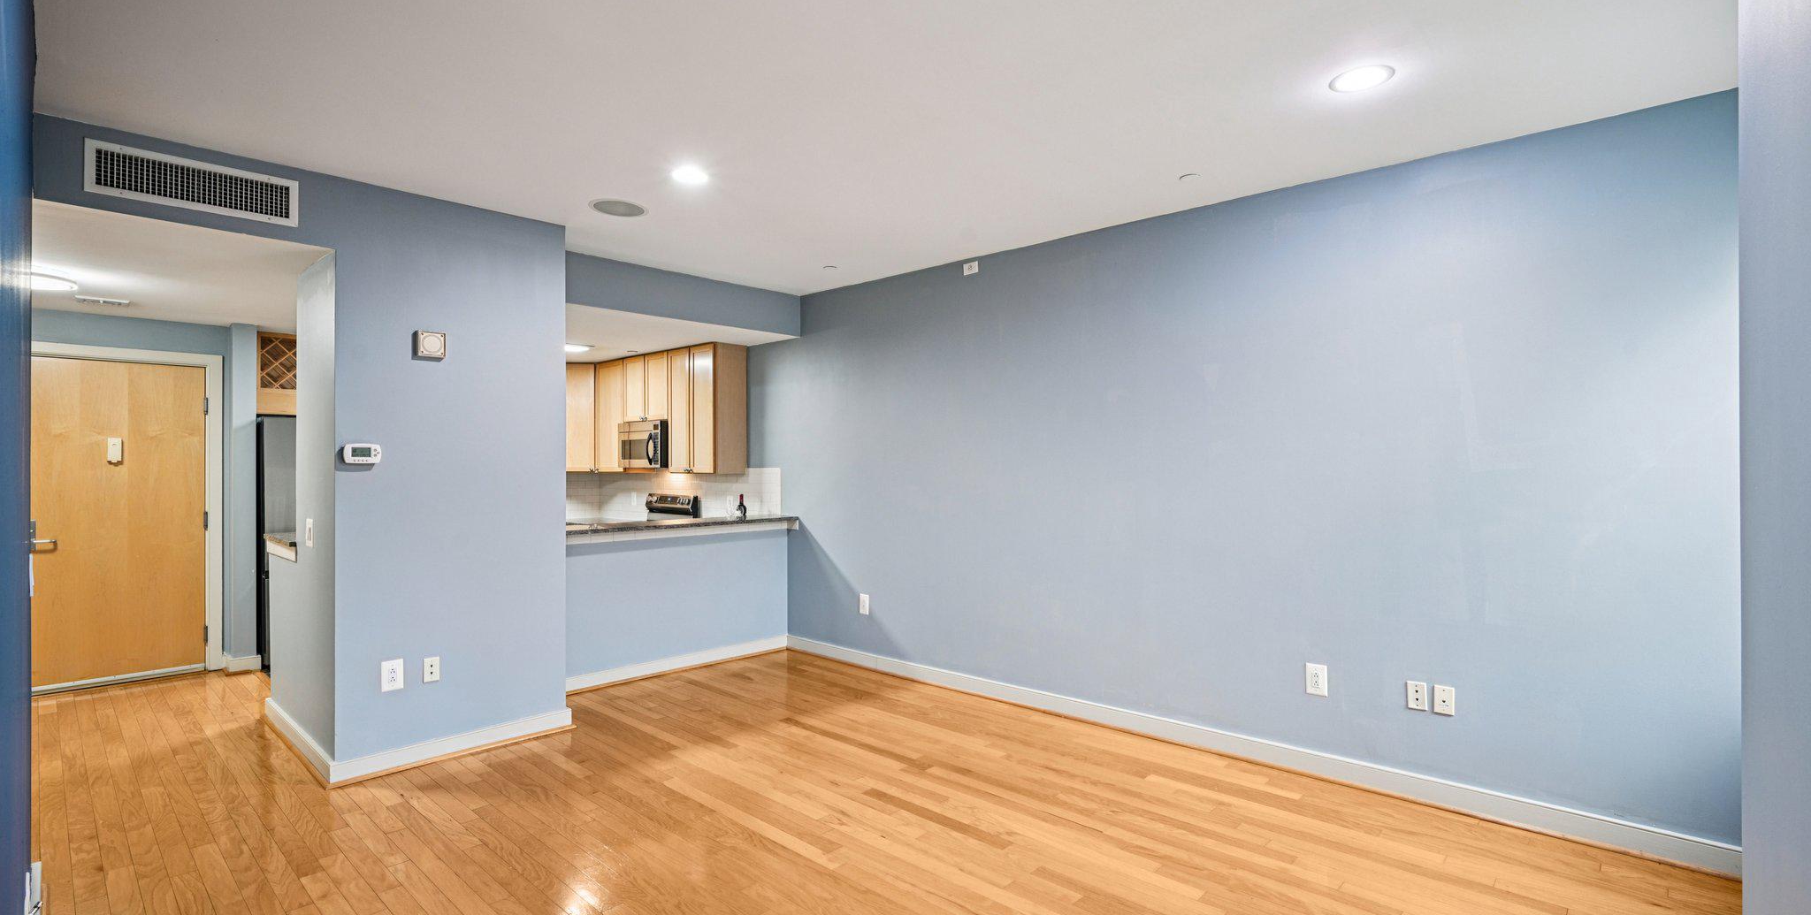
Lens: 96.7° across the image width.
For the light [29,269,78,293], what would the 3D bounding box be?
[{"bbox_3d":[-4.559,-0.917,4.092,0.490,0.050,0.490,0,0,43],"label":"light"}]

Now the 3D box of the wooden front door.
[{"bbox_3d":[-5.242,0.427,5.326,0.060,2.120,0.914,0,0,43],"label":"wooden front door"}]

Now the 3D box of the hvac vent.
[{"bbox_3d":[-2.888,-1.112,3.294,0.030,0.203,0.660,0,0,43],"label":"hvac vent"}]

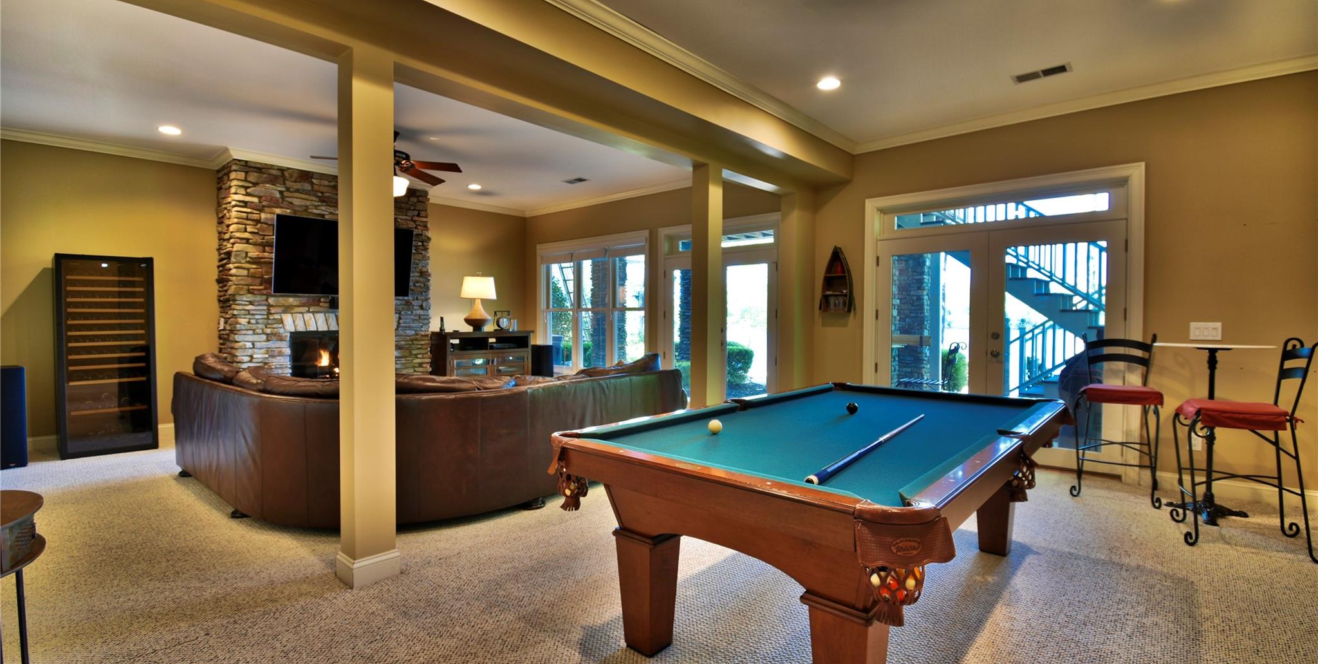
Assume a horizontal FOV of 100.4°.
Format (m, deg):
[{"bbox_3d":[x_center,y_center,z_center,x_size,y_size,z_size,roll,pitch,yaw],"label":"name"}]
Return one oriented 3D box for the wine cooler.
[{"bbox_3d":[-5.108,0.203,5.078,0.643,1.745,0.621,2,2,42],"label":"wine cooler"}]

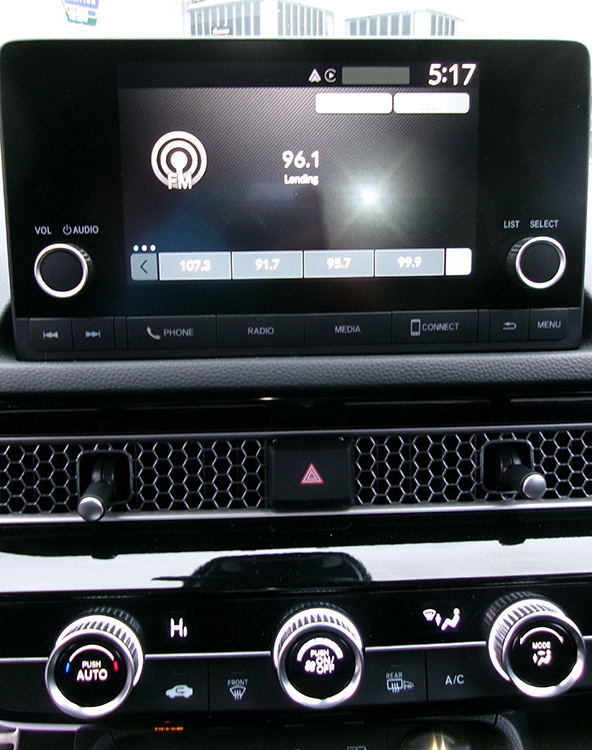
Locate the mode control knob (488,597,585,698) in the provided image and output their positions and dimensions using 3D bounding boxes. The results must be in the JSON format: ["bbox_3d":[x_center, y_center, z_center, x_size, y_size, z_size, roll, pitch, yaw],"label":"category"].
[{"bbox_3d":[0.096,0.110,0.311,0.036,0.036,0.015,-1,0,-3],"label":"mode control knob"}]

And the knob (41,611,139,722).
[{"bbox_3d":[-0.078,0.113,0.301,0.036,0.036,0.015,-1,0,-3],"label":"knob"}]

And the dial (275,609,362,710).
[{"bbox_3d":[0.009,0.111,0.306,0.036,0.036,0.015,-1,0,-3],"label":"dial"}]

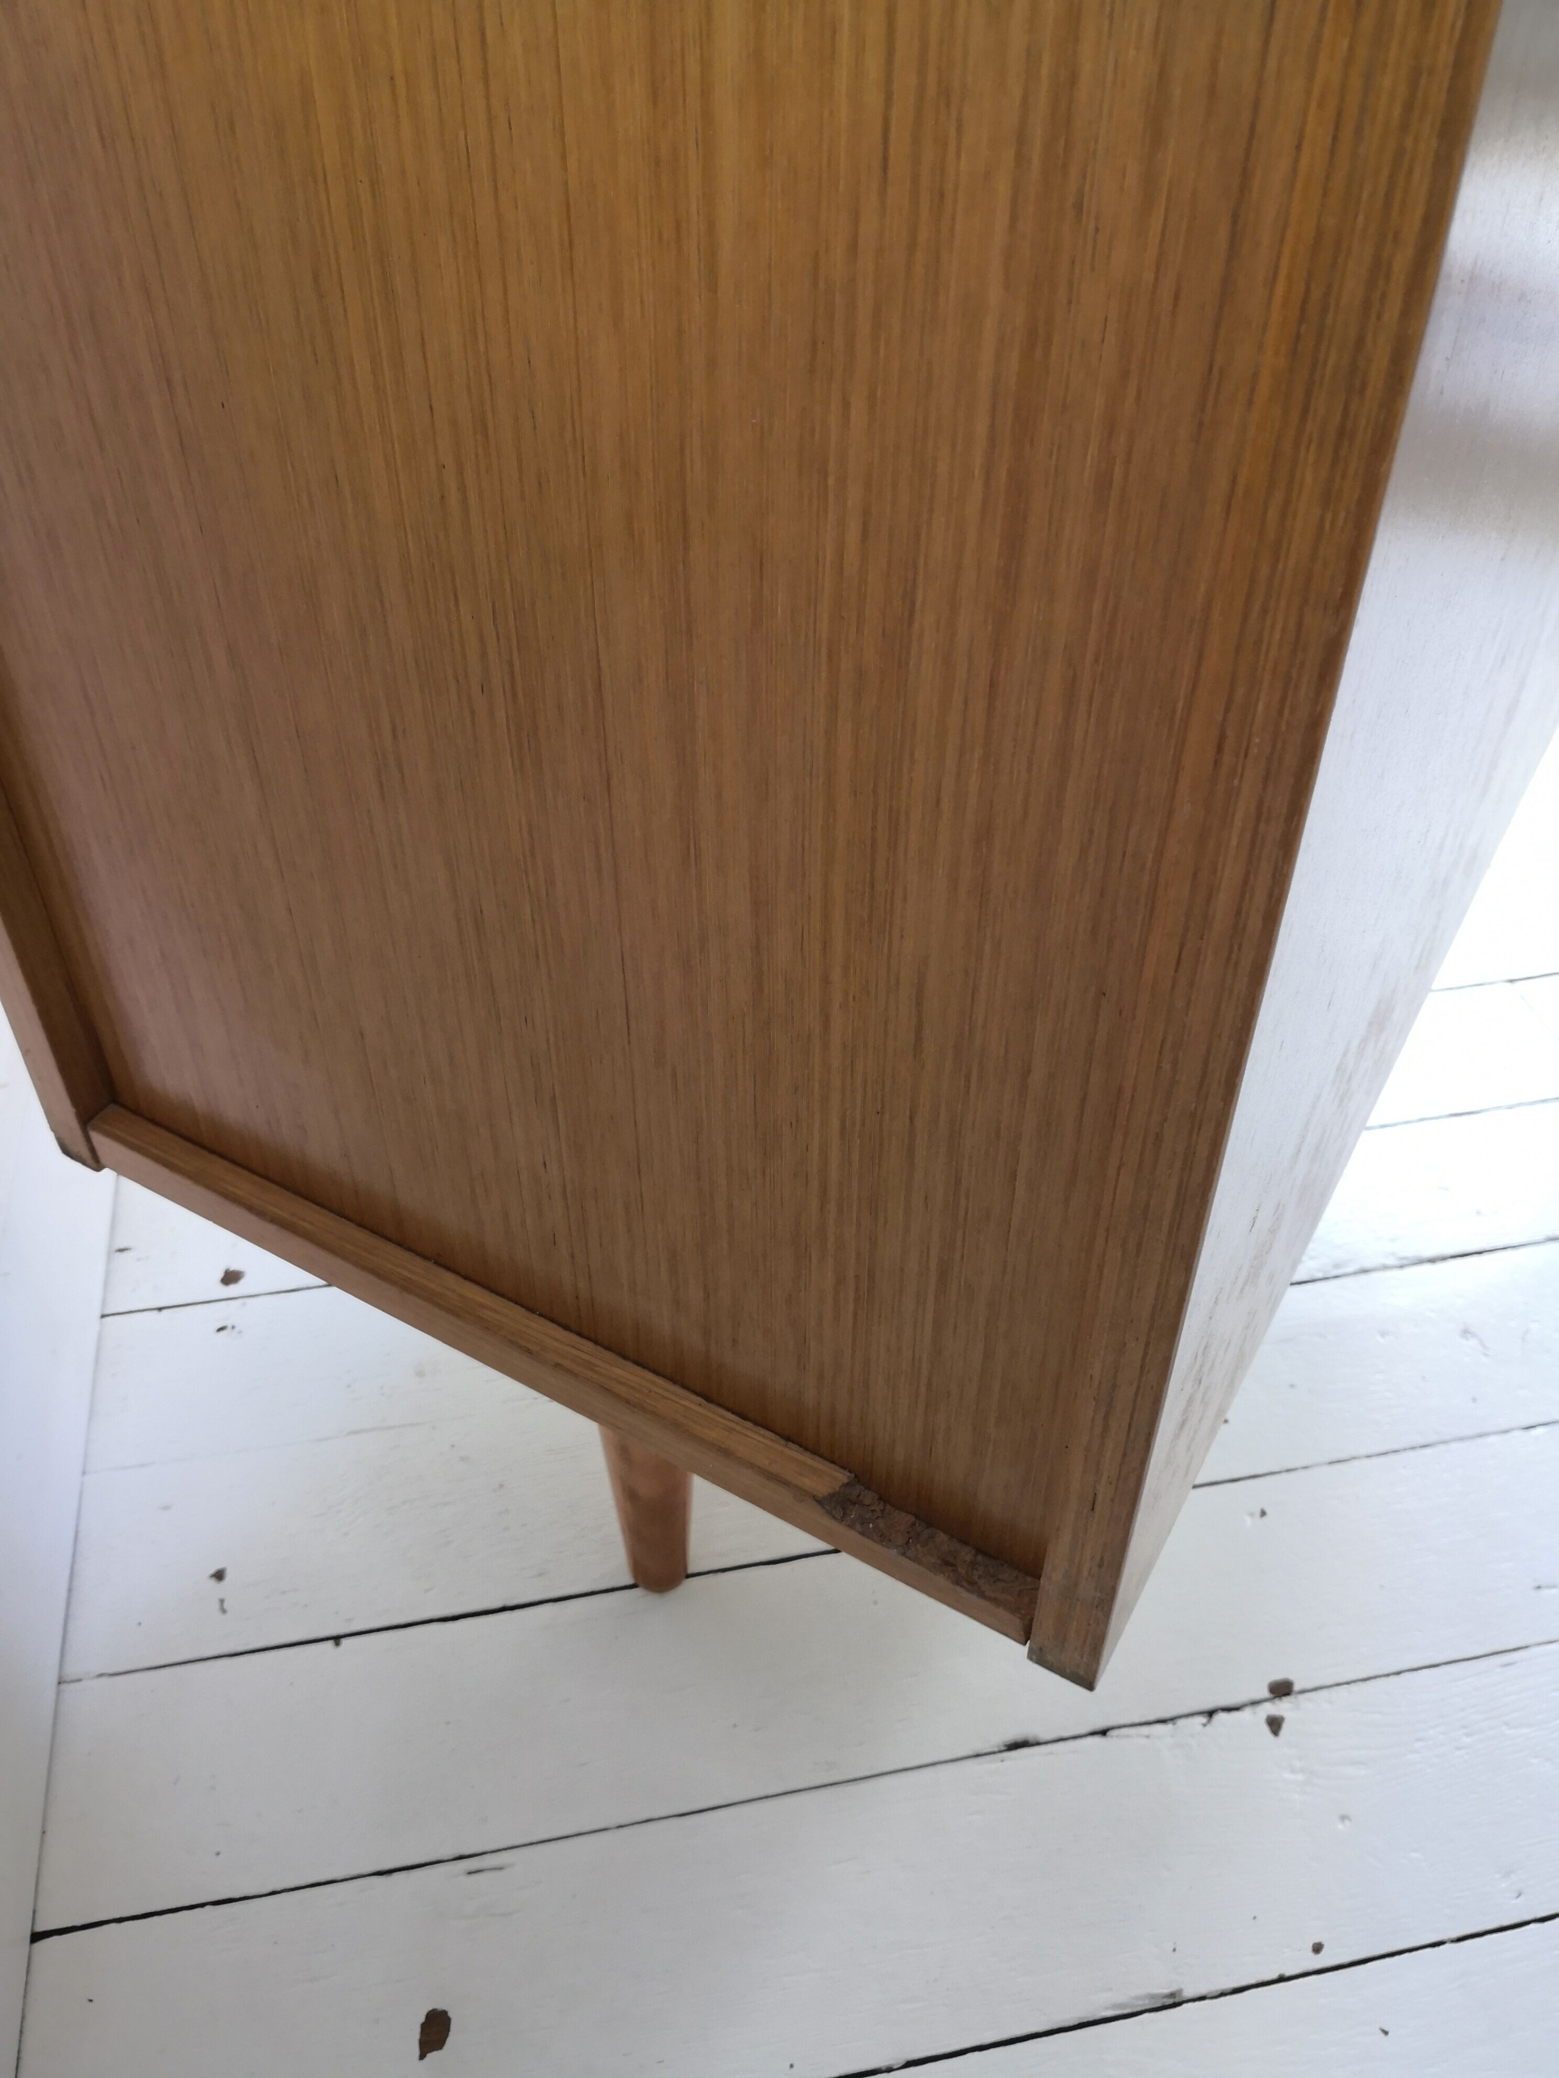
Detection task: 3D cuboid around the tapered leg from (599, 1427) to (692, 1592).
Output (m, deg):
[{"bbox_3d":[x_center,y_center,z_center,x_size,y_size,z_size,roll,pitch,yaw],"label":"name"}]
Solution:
[{"bbox_3d":[-0.056,0.165,0.684,0.053,0.207,0.053,21,44,23],"label":"tapered leg"}]

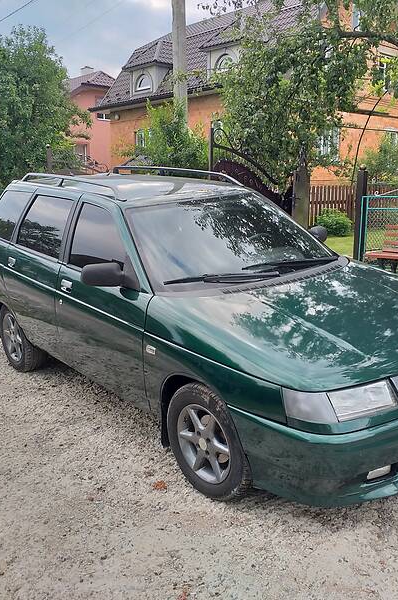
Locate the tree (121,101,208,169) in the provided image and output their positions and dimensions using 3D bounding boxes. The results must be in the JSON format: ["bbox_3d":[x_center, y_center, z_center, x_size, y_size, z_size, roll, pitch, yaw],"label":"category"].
[{"bbox_3d":[-0.718,-2.652,12.500,1.800,2.821,1.700,-2,13,0],"label":"tree"}]

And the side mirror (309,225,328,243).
[{"bbox_3d":[0.800,-0.454,4.185,0.210,0.130,0.110,-12,16,-35],"label":"side mirror"}]

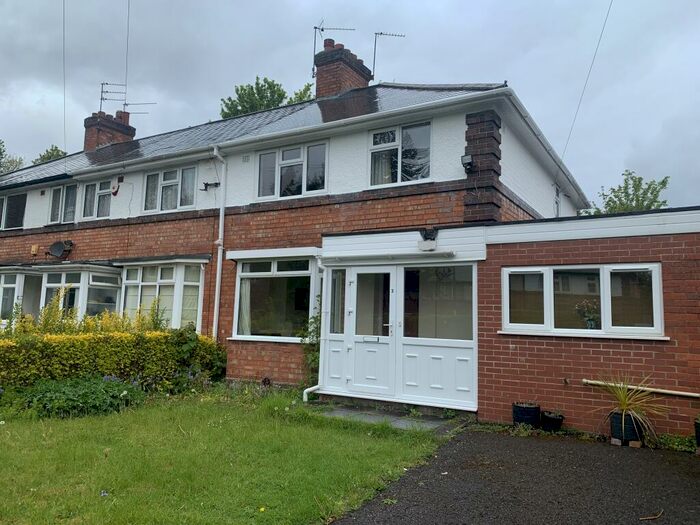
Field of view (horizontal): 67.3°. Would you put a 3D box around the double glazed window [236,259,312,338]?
[{"bbox_3d":[-1.415,0.687,9.630,1.747,1.468,0.090,-2,-7,31],"label":"double glazed window"}]

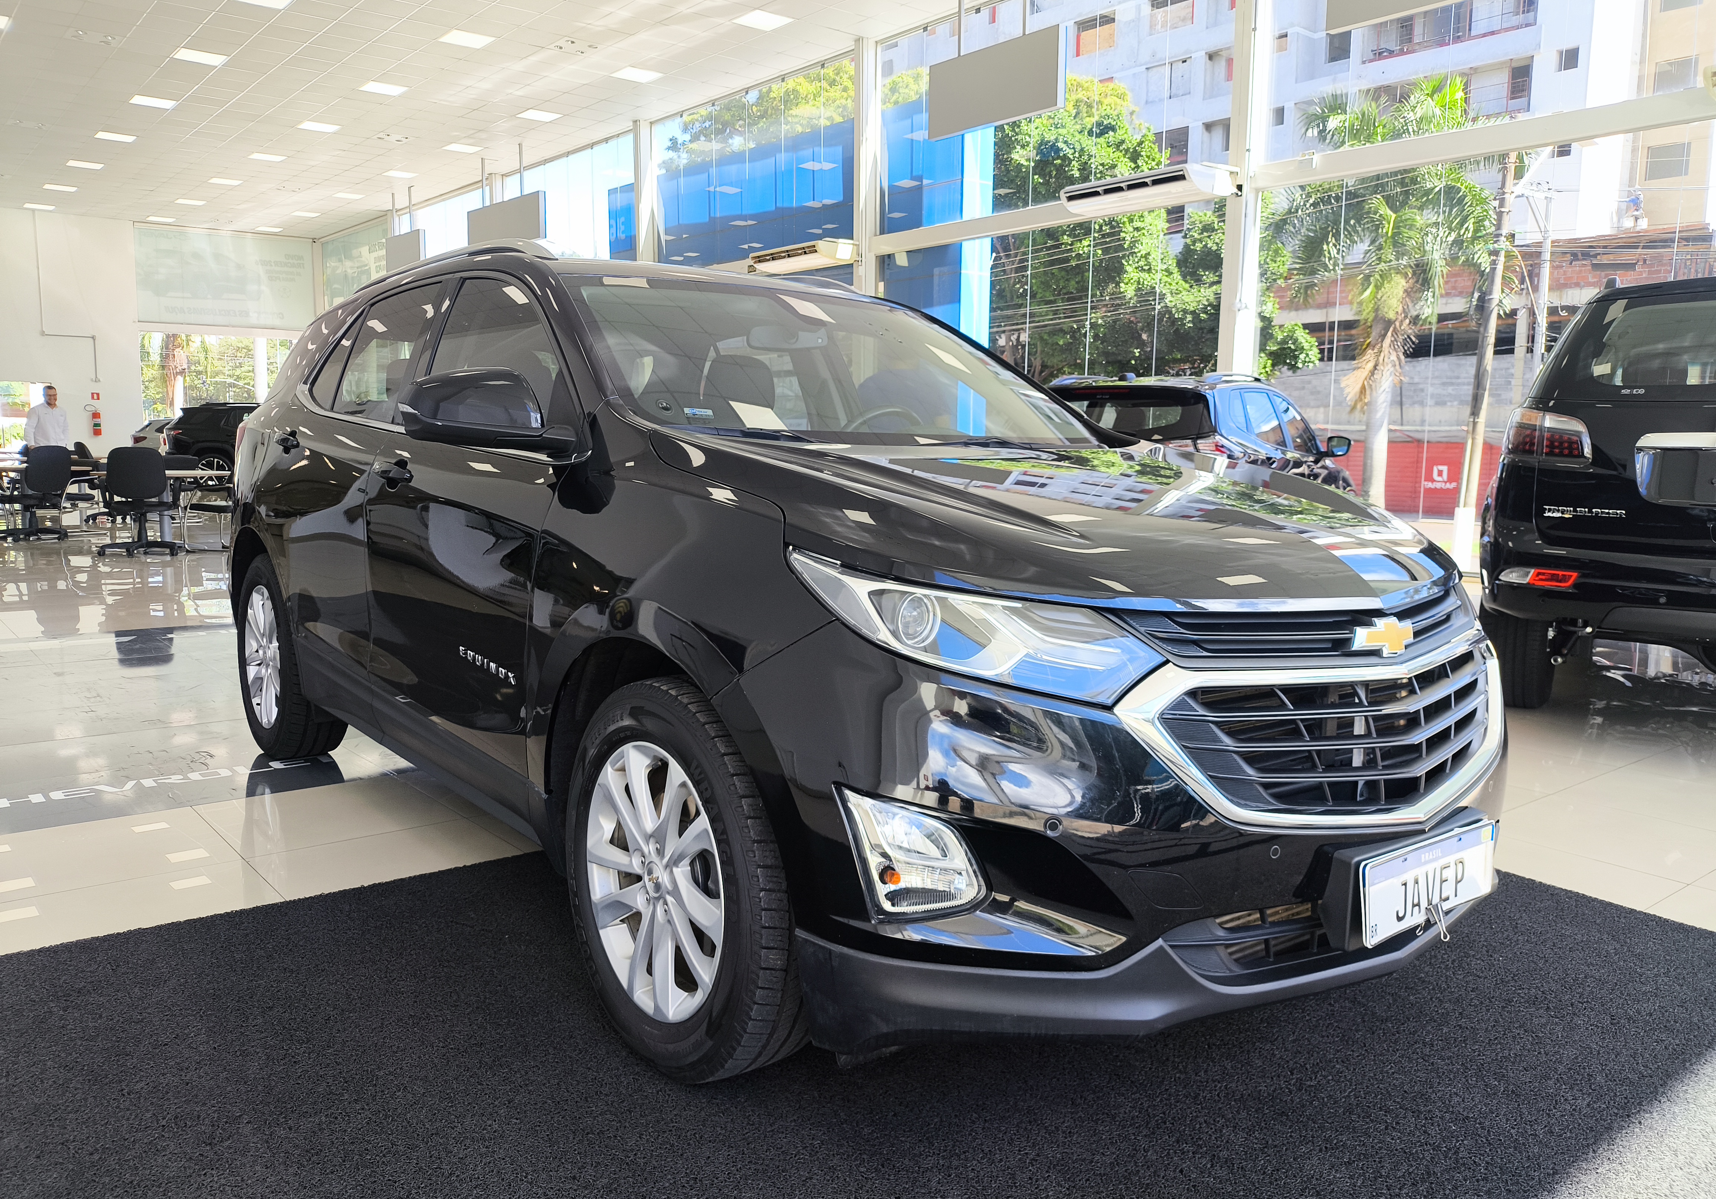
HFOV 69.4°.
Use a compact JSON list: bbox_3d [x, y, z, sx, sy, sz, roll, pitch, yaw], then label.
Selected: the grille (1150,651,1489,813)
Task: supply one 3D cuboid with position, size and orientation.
[{"bbox_3d":[0.856,0.221,2.021,1.000,0.235,0.160,-3,8,-38],"label":"grille"}]

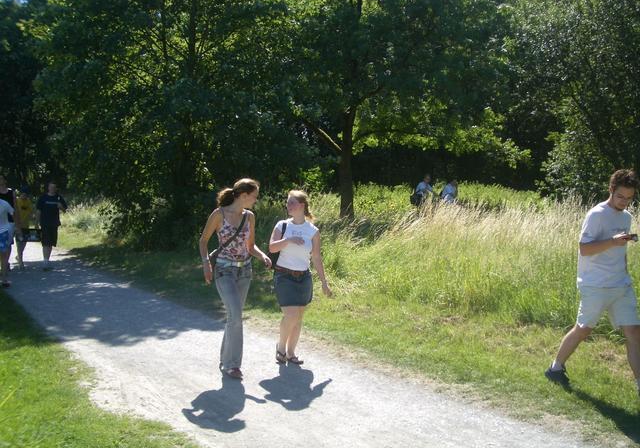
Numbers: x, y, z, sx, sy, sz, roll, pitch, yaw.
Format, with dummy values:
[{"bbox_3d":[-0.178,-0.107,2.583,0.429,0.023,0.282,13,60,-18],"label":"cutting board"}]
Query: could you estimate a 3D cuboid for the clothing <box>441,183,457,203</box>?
[{"bbox_3d":[4.011,-0.983,20.200,0.400,0.640,0.460,1,3,10],"label":"clothing"}]

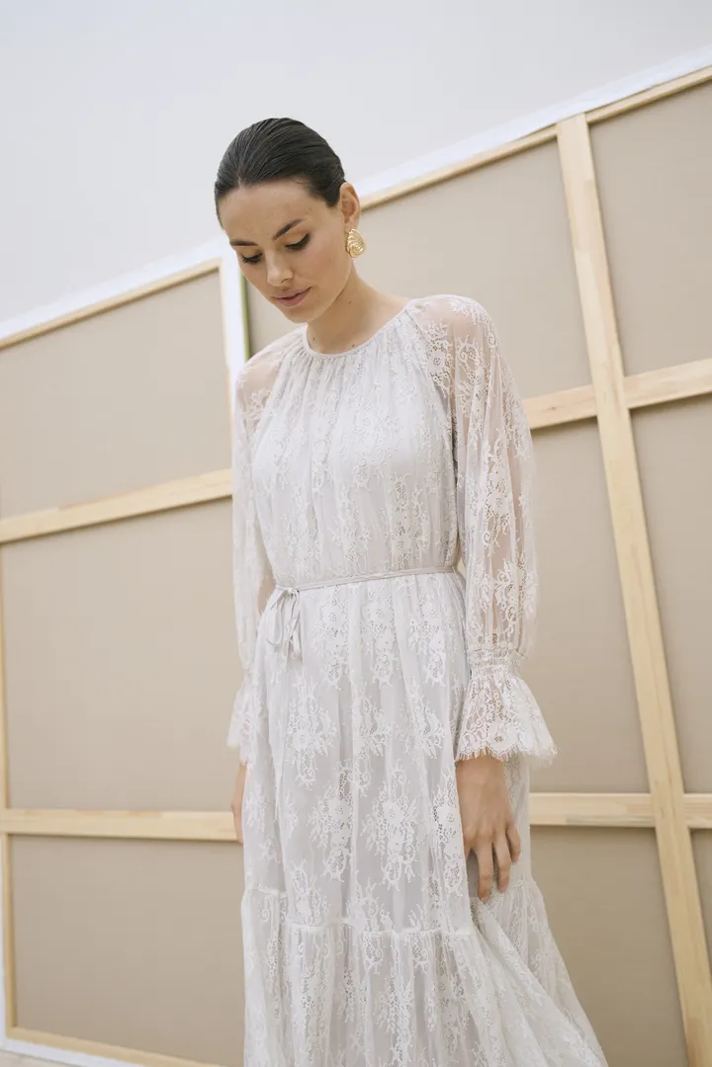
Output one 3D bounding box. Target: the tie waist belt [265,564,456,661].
[{"bbox_3d":[0.006,0.100,1.300,0.255,0.110,0.190,-8,-10,26],"label":"tie waist belt"}]

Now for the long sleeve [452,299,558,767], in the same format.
[{"bbox_3d":[0.172,-0.008,1.270,0.135,0.590,0.165,-8,-10,26],"label":"long sleeve"}]

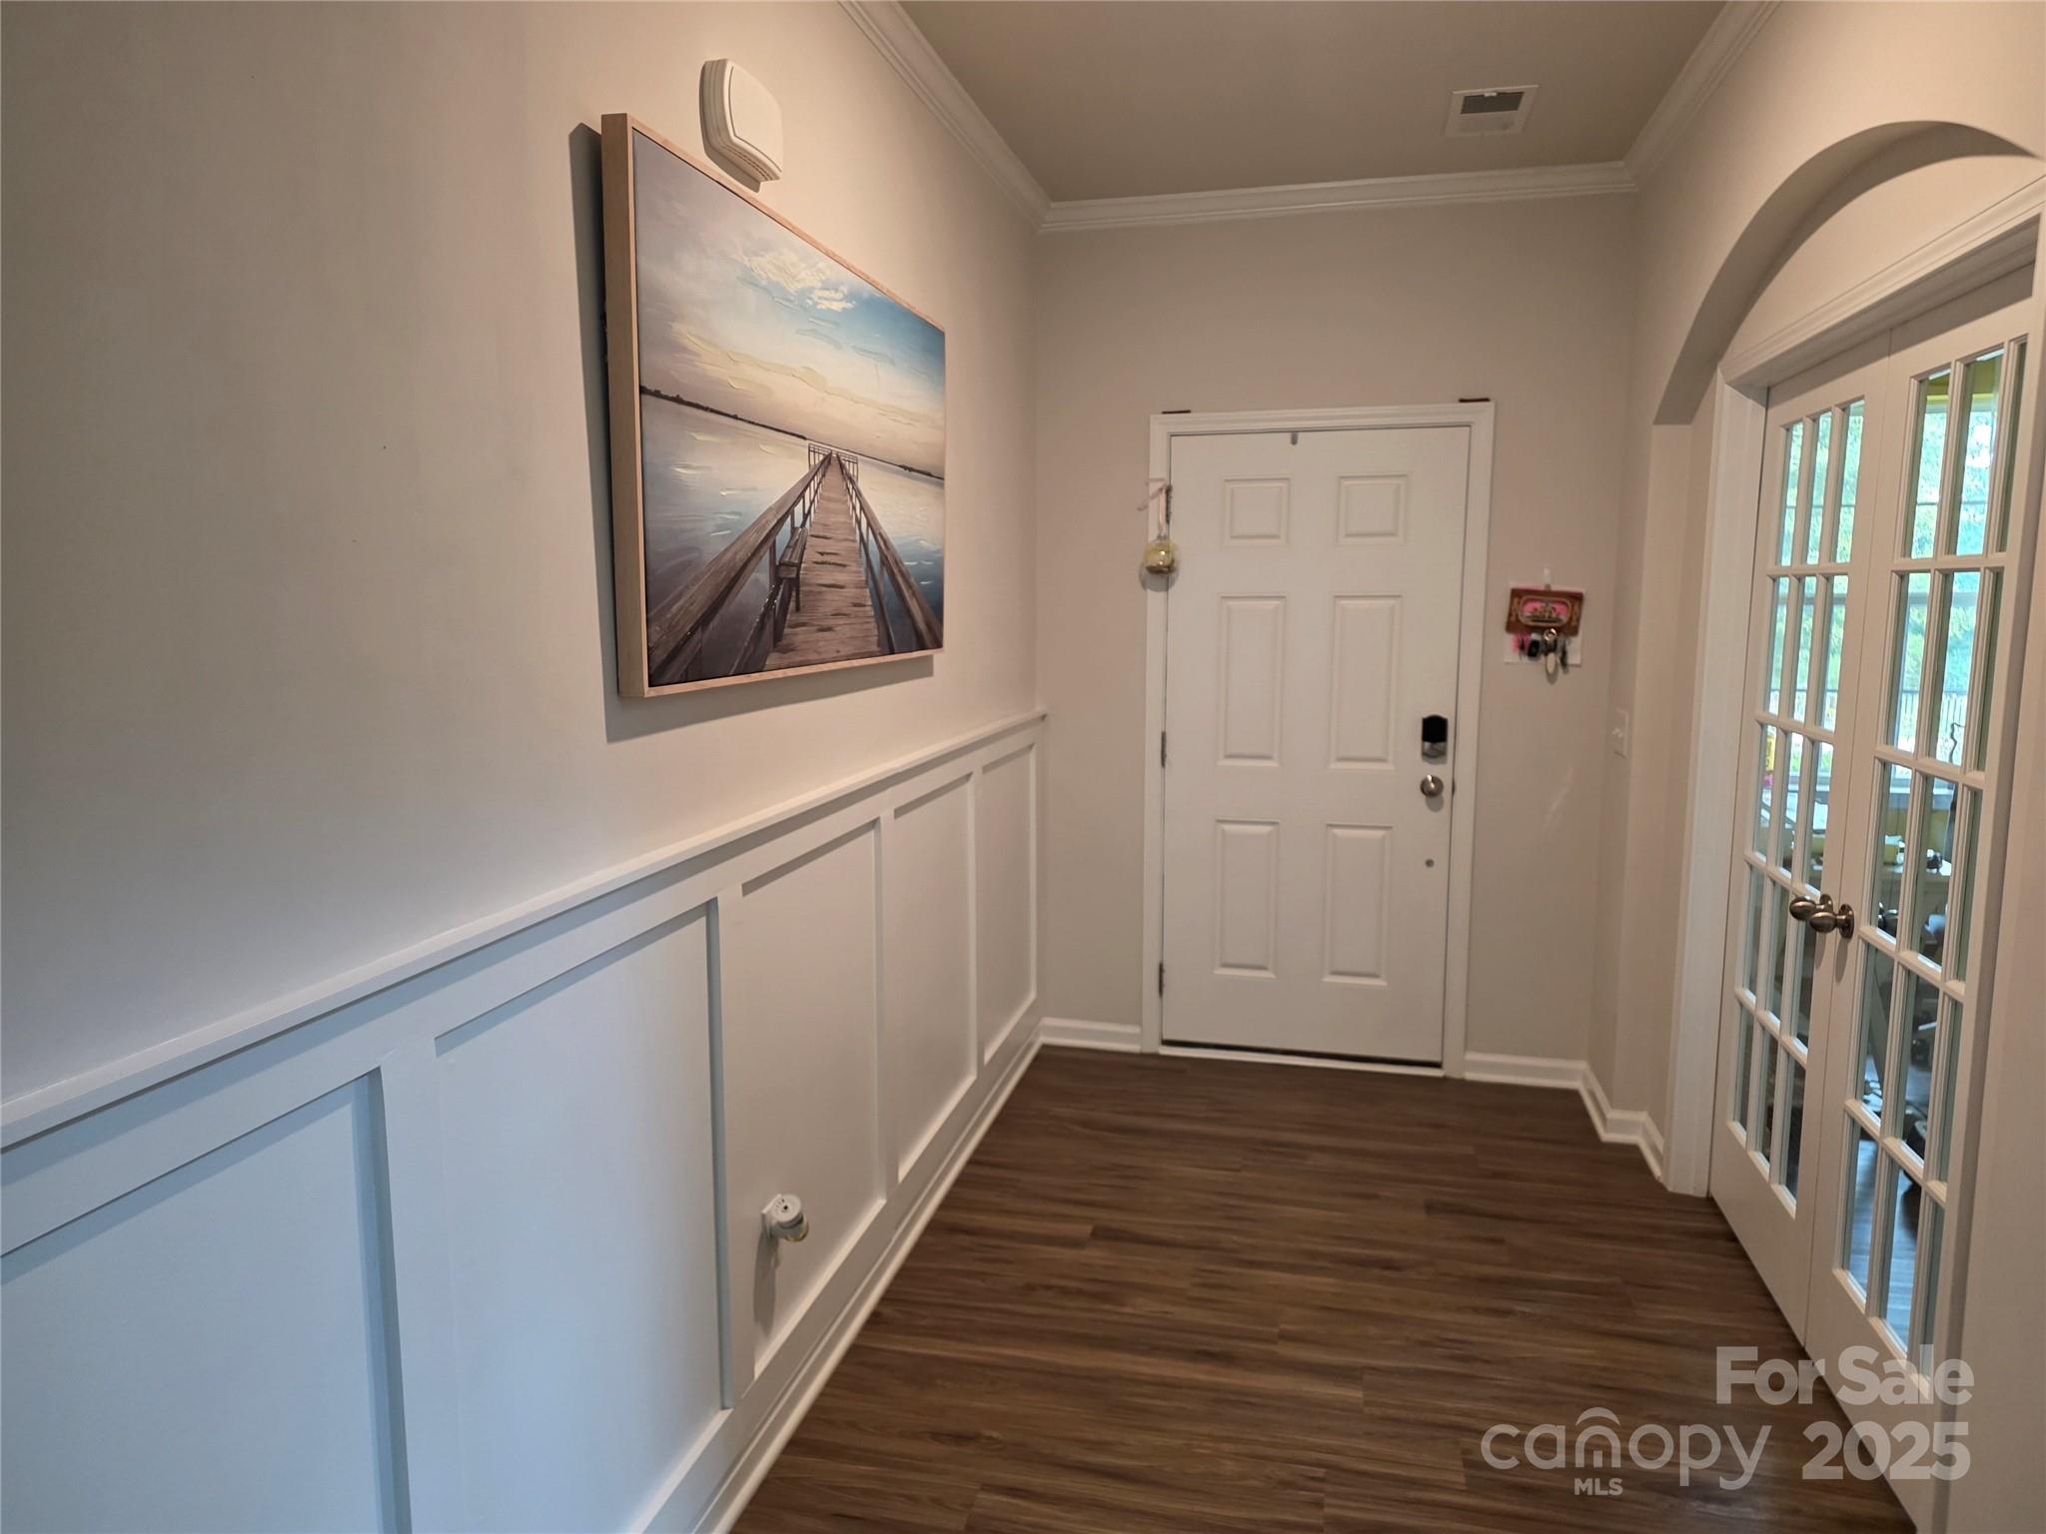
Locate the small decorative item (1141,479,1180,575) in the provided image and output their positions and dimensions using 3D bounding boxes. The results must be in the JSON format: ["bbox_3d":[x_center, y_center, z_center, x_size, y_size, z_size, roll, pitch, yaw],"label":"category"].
[{"bbox_3d":[0.431,-0.758,4.306,0.114,0.296,0.079,2,8,13],"label":"small decorative item"}]

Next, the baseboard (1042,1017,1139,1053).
[{"bbox_3d":[0.230,0.909,4.618,0.356,0.089,0.020,2,8,13],"label":"baseboard"}]

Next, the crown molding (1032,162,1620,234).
[{"bbox_3d":[0.908,-1.713,4.096,1.778,0.077,0.054,2,8,13],"label":"crown molding"}]

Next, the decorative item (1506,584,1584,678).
[{"bbox_3d":[1.580,-0.409,4.114,0.217,0.257,0.044,2,8,13],"label":"decorative item"}]

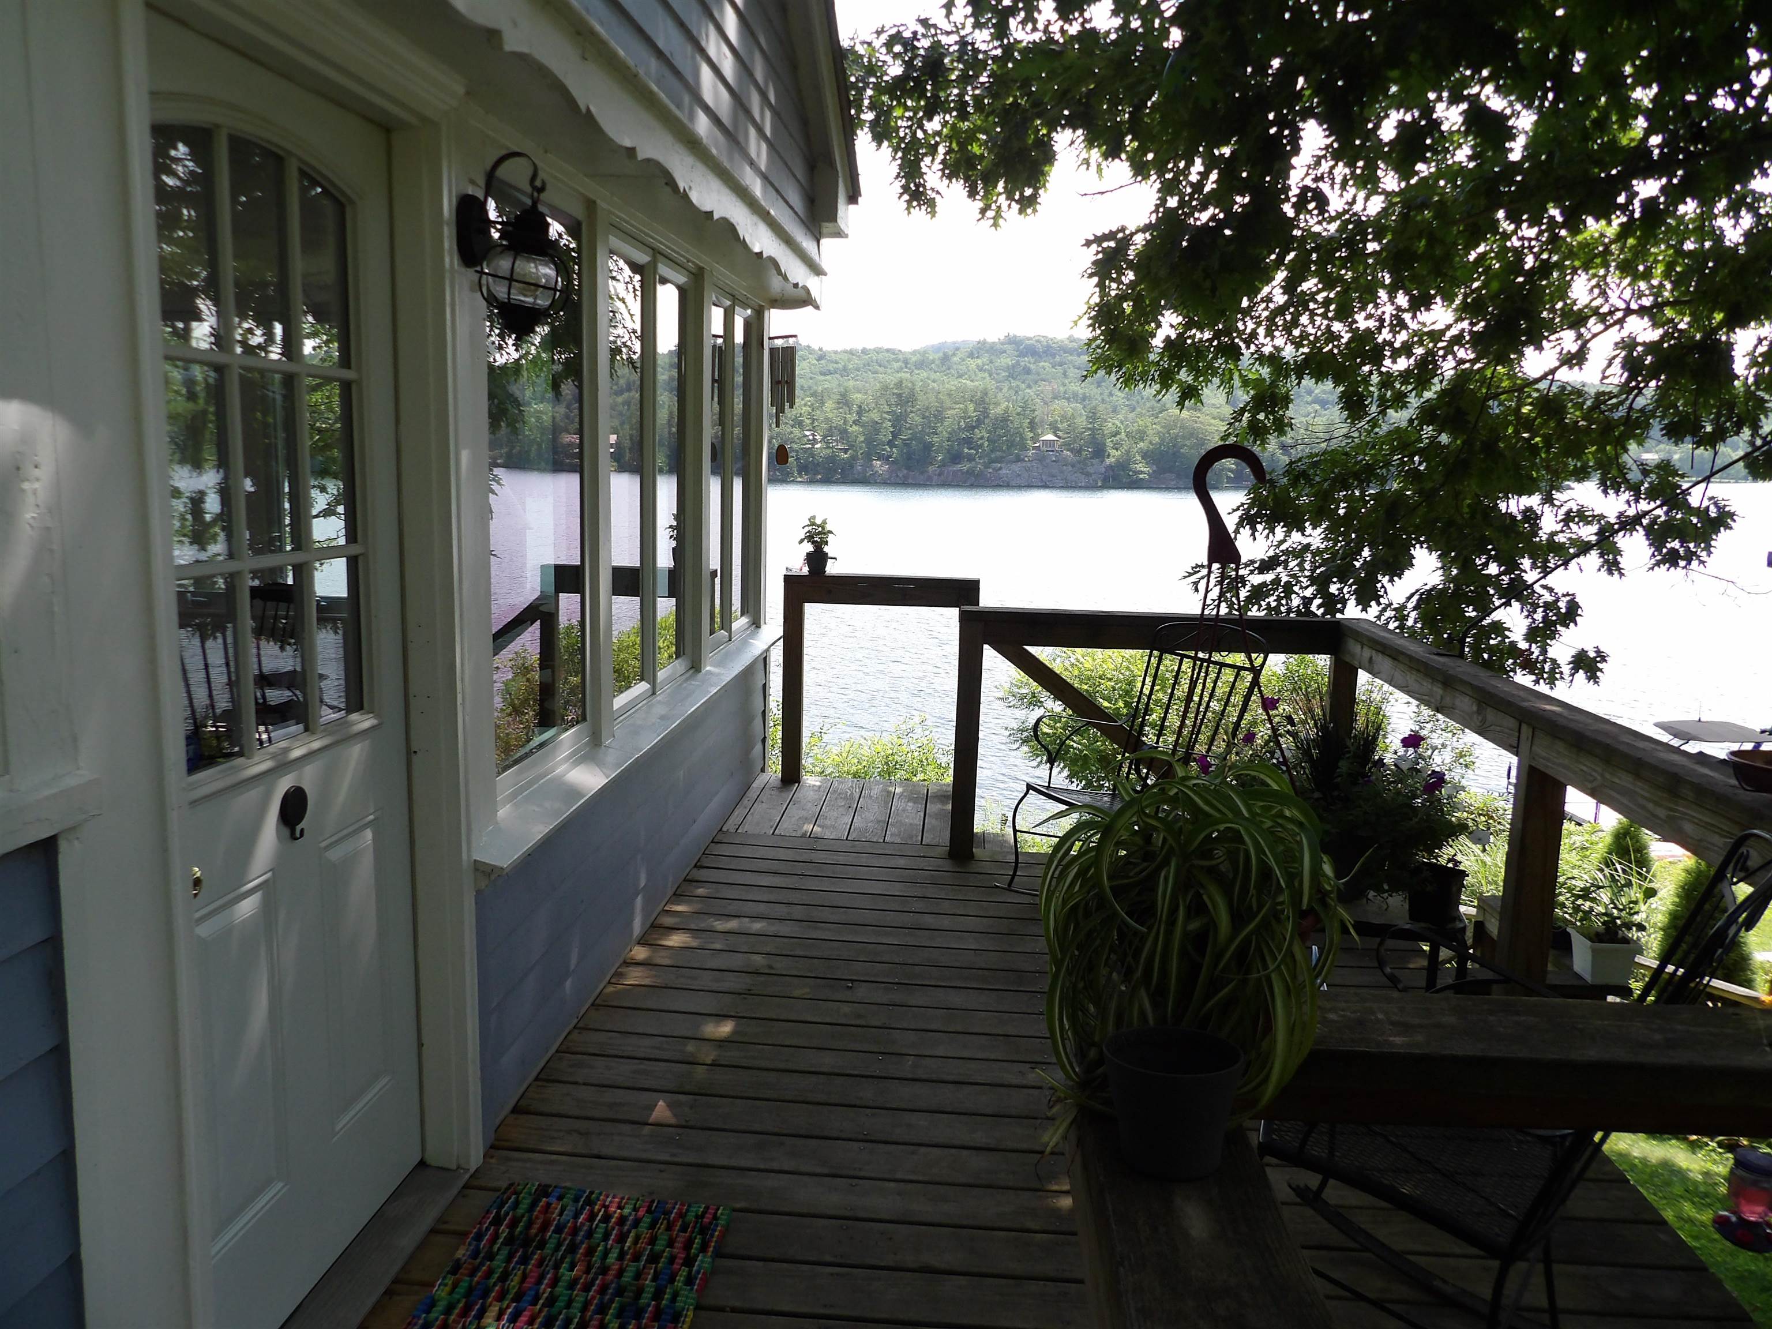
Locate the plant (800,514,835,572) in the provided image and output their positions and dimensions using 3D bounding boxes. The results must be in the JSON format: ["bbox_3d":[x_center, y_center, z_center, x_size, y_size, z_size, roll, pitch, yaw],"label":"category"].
[{"bbox_3d":[-0.311,-0.545,5.593,0.155,0.264,0.155,3,10,5],"label":"plant"}]

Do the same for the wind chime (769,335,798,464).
[{"bbox_3d":[-0.449,-1.151,5.346,0.125,0.560,0.125,3,10,5],"label":"wind chime"}]

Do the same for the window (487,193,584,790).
[{"bbox_3d":[-0.841,-0.446,3.001,0.040,1.330,0.640,3,10,5],"label":"window"}]

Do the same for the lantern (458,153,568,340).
[{"bbox_3d":[-0.721,-0.821,2.429,0.190,0.350,0.178,3,10,5],"label":"lantern"}]

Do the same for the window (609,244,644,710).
[{"bbox_3d":[-0.779,-0.545,3.671,0.040,1.280,0.370,3,10,5],"label":"window"}]

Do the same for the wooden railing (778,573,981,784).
[{"bbox_3d":[-0.029,0.083,5.678,0.880,0.985,0.110,3,10,5],"label":"wooden railing"}]

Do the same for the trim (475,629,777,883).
[{"bbox_3d":[-0.694,0.141,4.160,0.135,0.065,3.340,3,10,5],"label":"trim"}]

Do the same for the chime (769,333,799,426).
[{"bbox_3d":[-0.448,-1.230,5.333,0.125,0.399,0.125,3,10,5],"label":"chime"}]

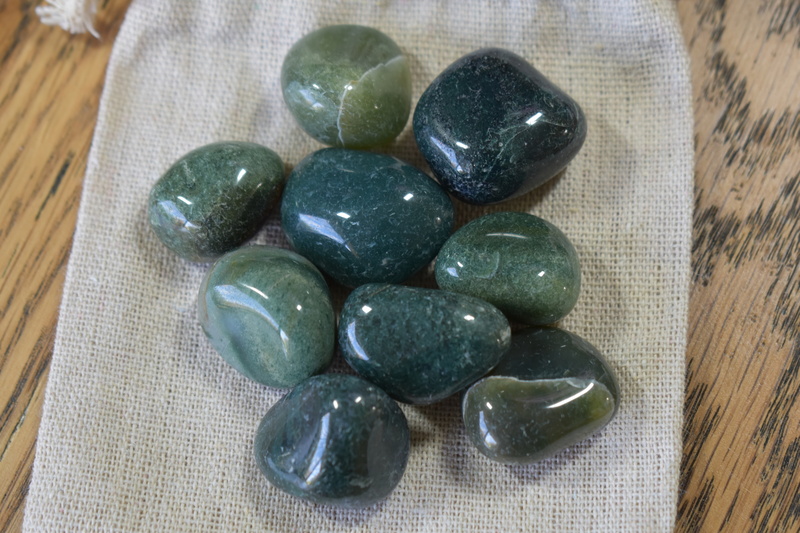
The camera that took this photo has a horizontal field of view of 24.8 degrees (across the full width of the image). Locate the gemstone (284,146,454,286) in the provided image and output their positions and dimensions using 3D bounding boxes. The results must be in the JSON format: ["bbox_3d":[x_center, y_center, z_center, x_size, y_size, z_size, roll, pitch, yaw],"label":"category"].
[{"bbox_3d":[-0.006,-0.008,0.301,0.029,0.019,0.024,14,69,6],"label":"gemstone"}]

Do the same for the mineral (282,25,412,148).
[{"bbox_3d":[-0.009,-0.031,0.311,0.021,0.018,0.025,-43,74,-15],"label":"mineral"}]

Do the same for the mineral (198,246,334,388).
[{"bbox_3d":[-0.021,0.008,0.296,0.020,0.017,0.026,-37,73,-14],"label":"mineral"}]

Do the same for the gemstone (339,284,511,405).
[{"bbox_3d":[0.004,0.012,0.294,0.028,0.017,0.019,4,68,2],"label":"gemstone"}]

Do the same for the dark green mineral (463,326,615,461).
[{"bbox_3d":[0.022,0.021,0.291,0.025,0.017,0.021,-25,70,-10],"label":"dark green mineral"}]

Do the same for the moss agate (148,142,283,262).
[{"bbox_3d":[-0.030,-0.011,0.305,0.024,0.015,0.018,-36,72,-13],"label":"moss agate"}]

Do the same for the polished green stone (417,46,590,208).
[{"bbox_3d":[0.016,-0.023,0.306,0.028,0.021,0.026,16,69,6],"label":"polished green stone"}]

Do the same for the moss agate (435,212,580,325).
[{"bbox_3d":[0.018,0.000,0.300,0.024,0.015,0.019,14,69,6],"label":"moss agate"}]

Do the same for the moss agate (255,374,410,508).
[{"bbox_3d":[-0.011,0.027,0.287,0.025,0.019,0.021,10,68,4],"label":"moss agate"}]

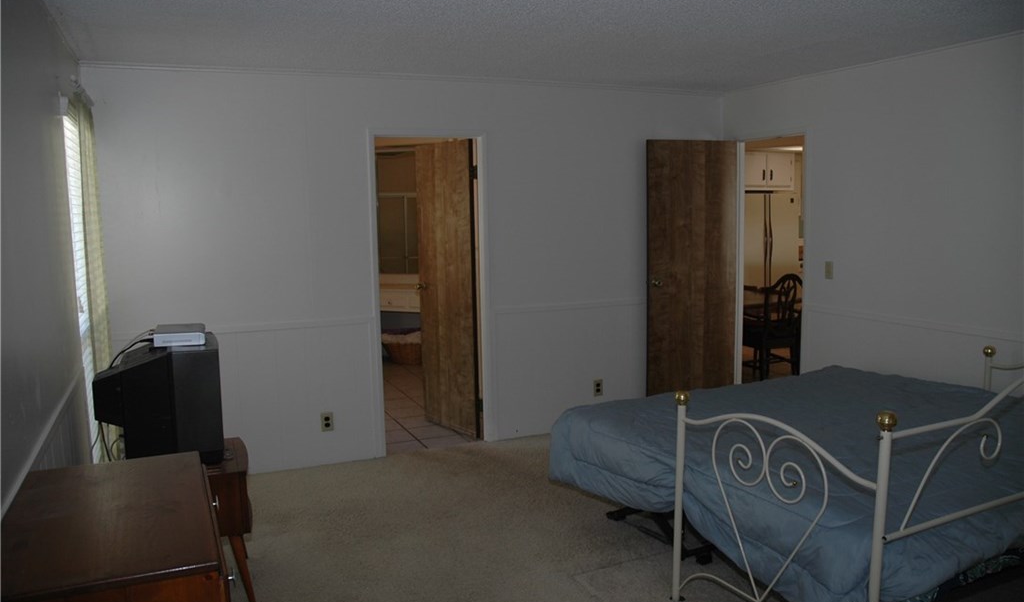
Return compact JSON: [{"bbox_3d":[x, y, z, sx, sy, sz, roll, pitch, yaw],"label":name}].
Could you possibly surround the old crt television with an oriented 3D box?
[{"bbox_3d":[-1.495,0.421,3.261,0.475,0.475,0.510,-4,8,-22],"label":"old crt television"}]

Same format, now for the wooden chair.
[{"bbox_3d":[2.223,0.259,6.663,0.530,0.980,0.550,-4,8,-24],"label":"wooden chair"}]

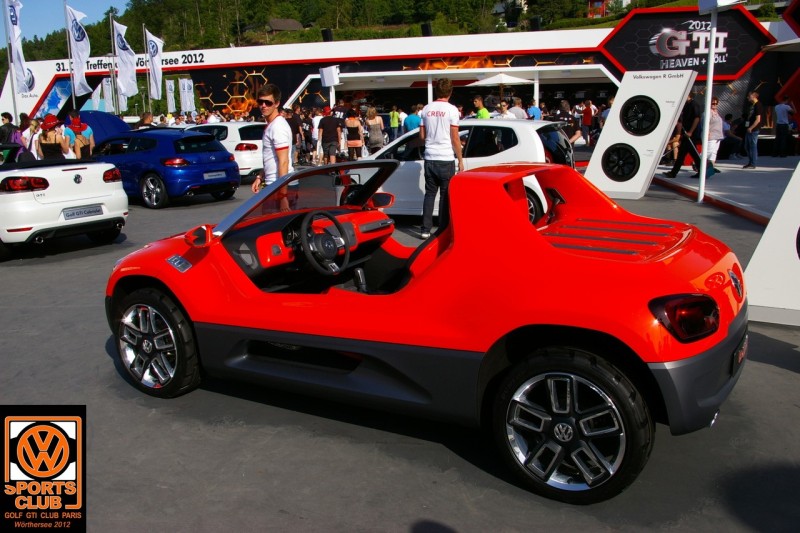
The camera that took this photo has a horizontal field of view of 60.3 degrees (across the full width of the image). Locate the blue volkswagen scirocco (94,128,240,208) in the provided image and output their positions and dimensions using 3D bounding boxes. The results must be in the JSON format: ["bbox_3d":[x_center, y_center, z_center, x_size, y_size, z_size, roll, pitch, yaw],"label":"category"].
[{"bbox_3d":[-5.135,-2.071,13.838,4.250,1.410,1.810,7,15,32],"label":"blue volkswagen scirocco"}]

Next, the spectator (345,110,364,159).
[{"bbox_3d":[-1.122,-3.062,17.200,0.460,1.660,0.320,0,12,3],"label":"spectator"}]

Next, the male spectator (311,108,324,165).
[{"bbox_3d":[-2.538,-4.062,21.500,0.500,1.770,0.360,0,12,6],"label":"male spectator"}]

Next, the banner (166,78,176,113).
[{"bbox_3d":[-18.665,-13.941,56.256,0.850,2.650,0.250,-5,13,-19],"label":"banner"}]

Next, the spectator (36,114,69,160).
[{"bbox_3d":[-5.721,-1.724,11.567,0.520,1.620,0.380,2,13,11],"label":"spectator"}]

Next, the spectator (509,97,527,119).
[{"bbox_3d":[3.169,-3.674,18.686,0.550,1.770,0.360,5,14,24],"label":"spectator"}]

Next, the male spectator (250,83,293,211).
[{"bbox_3d":[-1.106,-0.731,6.250,0.420,1.800,0.520,-5,13,-20],"label":"male spectator"}]

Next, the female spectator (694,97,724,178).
[{"bbox_3d":[6.900,-2.918,15.355,0.550,1.660,0.420,6,15,29],"label":"female spectator"}]

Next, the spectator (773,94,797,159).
[{"bbox_3d":[11.182,-4.078,20.027,0.600,1.760,0.420,6,14,26],"label":"spectator"}]

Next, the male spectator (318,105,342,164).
[{"bbox_3d":[-1.919,-3.640,19.479,0.600,1.780,0.380,0,12,6],"label":"male spectator"}]

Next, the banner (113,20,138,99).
[{"bbox_3d":[-10.012,-7.586,25.119,1.050,2.850,0.350,-2,12,-6],"label":"banner"}]

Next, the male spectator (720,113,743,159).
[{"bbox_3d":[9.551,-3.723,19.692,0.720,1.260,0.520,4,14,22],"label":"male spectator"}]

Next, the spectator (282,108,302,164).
[{"bbox_3d":[-3.101,-3.901,20.614,0.500,1.760,0.360,6,14,30],"label":"spectator"}]

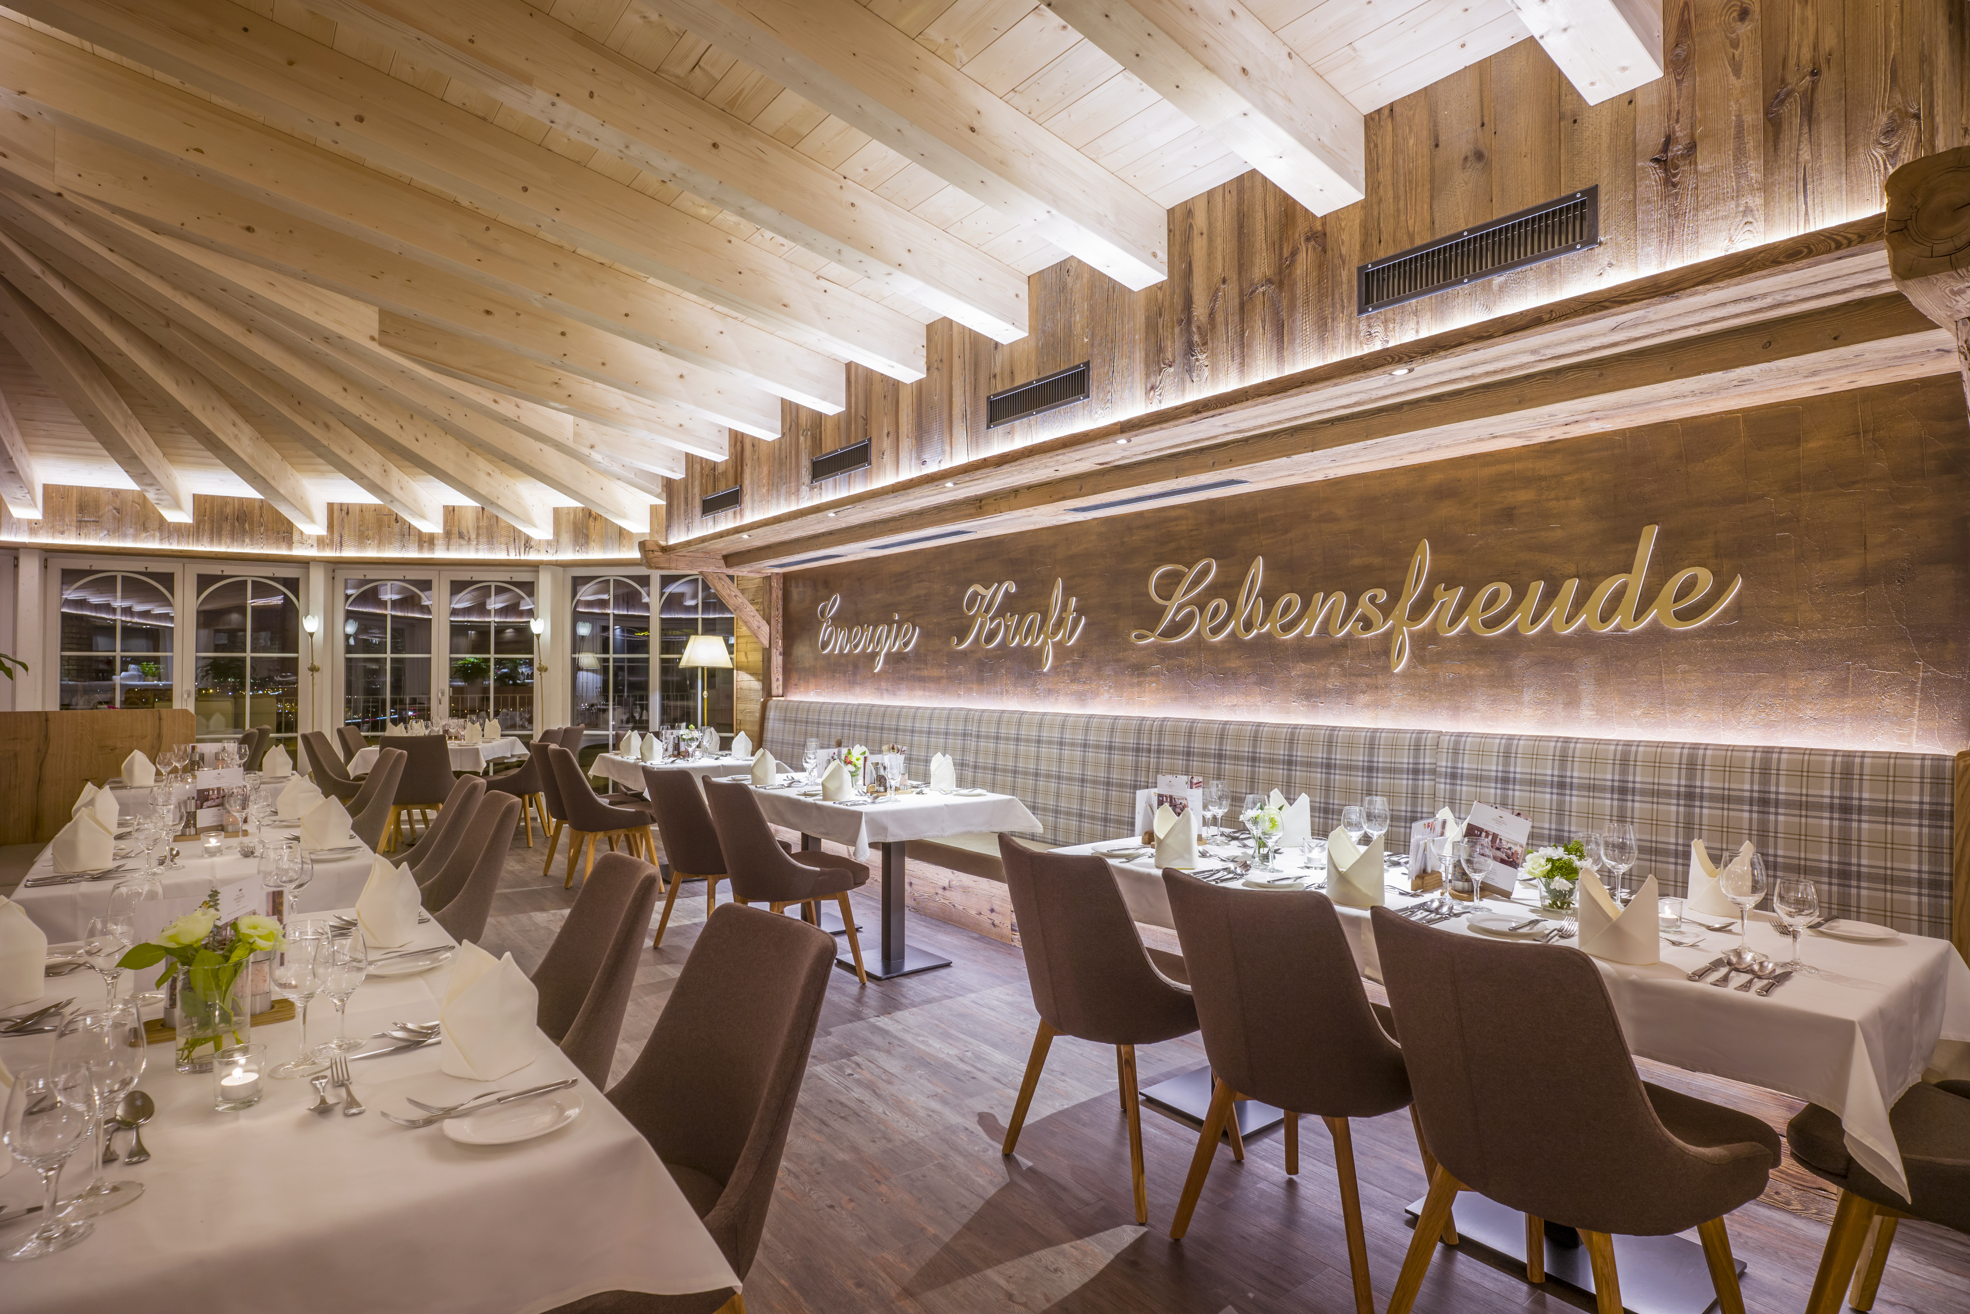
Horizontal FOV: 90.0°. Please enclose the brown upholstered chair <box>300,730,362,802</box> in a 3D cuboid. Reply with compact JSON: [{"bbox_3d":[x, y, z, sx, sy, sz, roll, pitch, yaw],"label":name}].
[{"bbox_3d":[-4.660,0.993,7.200,0.590,0.880,0.500,0,-1,-14],"label":"brown upholstered chair"}]

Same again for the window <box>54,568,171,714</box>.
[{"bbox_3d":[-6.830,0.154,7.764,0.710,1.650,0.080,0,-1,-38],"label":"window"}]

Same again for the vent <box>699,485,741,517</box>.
[{"bbox_3d":[-1.798,-1.049,6.705,0.030,0.150,0.650,1,-1,-39],"label":"vent"}]

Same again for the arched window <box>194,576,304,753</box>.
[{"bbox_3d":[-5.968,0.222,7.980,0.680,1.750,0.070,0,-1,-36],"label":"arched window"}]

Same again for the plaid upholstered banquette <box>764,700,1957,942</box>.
[{"bbox_3d":[0.226,0.853,5.059,0.580,1.110,6.780,1,-1,-39],"label":"plaid upholstered banquette"}]

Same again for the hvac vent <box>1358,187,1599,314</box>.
[{"bbox_3d":[1.322,-1.102,2.716,0.030,0.152,0.650,0,-1,-39],"label":"hvac vent"}]

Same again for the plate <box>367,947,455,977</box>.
[{"bbox_3d":[-1.123,0.599,1.907,0.160,0.020,0.160,1,-1,-39],"label":"plate"}]

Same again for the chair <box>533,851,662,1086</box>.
[{"bbox_3d":[-1.052,0.926,2.230,0.600,0.870,0.490,0,-1,-39],"label":"chair"}]

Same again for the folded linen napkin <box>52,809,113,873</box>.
[{"bbox_3d":[-2.633,0.531,2.880,0.120,0.180,0.130,1,-1,-39],"label":"folded linen napkin"}]

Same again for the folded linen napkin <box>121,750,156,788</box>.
[{"bbox_3d":[-4.274,0.561,4.978,0.138,0.172,0.120,1,-1,-39],"label":"folded linen napkin"}]

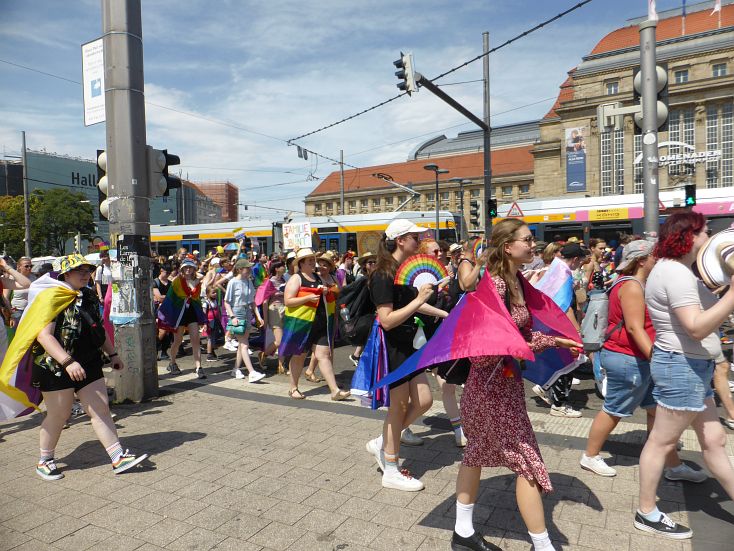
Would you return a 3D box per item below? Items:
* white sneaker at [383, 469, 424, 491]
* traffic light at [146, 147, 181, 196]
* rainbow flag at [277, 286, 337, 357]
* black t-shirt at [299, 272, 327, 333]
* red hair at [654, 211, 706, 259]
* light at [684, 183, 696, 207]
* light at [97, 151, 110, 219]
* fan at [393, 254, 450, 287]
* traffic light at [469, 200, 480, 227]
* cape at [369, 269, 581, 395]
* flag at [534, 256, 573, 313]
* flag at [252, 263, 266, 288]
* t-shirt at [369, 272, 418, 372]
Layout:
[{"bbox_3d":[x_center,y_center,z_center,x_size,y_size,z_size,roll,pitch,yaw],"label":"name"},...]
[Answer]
[{"bbox_3d":[0.243,1.336,3.379,0.280,0.110,0.100,-1,2,18],"label":"white sneaker"},{"bbox_3d":[-2.273,-1.164,5.700,0.260,0.520,0.330,0,2,41],"label":"traffic light"},{"bbox_3d":[-0.690,0.521,5.900,0.450,0.830,0.550,-1,2,28],"label":"rainbow flag"},{"bbox_3d":[-0.610,0.302,5.700,0.320,0.660,0.450,0,2,42],"label":"black t-shirt"},{"bbox_3d":[1.728,-0.219,2.820,0.260,0.260,0.230,-1,2,25],"label":"red hair"},{"bbox_3d":[8.011,-1.980,12.600,0.250,0.530,0.250,0,2,30],"label":"light"},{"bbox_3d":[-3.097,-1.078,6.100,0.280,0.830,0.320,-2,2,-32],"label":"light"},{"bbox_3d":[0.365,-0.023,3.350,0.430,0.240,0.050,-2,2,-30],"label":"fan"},{"bbox_3d":[3.125,-1.802,14.800,0.360,0.760,0.260,-1,2,26],"label":"traffic light"},{"bbox_3d":[0.541,0.301,2.559,1.000,0.600,0.550,-1,2,22],"label":"cape"},{"bbox_3d":[1.767,0.114,4.850,0.450,0.600,0.480,-1,2,22],"label":"flag"},{"bbox_3d":[-1.985,0.111,9.400,0.350,0.750,0.500,-1,2,28],"label":"flag"},{"bbox_3d":[0.195,0.325,3.600,0.280,0.660,0.420,-1,2,26],"label":"t-shirt"}]

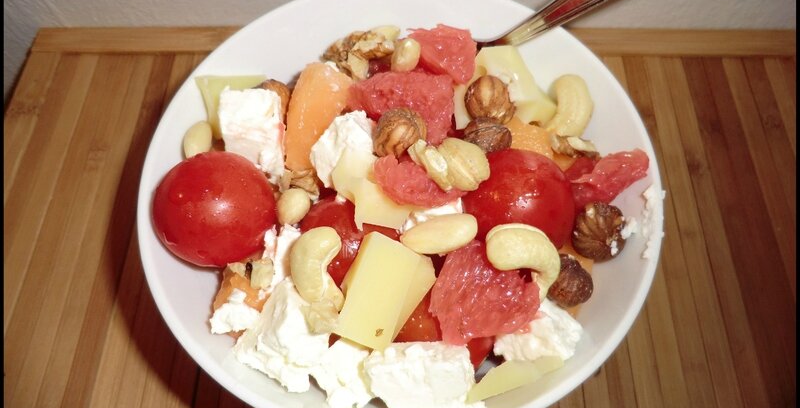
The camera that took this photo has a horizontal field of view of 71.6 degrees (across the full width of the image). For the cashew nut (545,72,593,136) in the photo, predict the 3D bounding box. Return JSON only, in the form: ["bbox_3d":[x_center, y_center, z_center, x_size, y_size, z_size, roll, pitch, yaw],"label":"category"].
[{"bbox_3d":[0.057,-0.033,0.184,0.013,0.011,0.020,14,95,6],"label":"cashew nut"}]

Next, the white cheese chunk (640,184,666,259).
[{"bbox_3d":[0.067,0.004,0.148,0.005,0.006,0.019,1,64,2],"label":"white cheese chunk"}]

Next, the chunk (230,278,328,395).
[{"bbox_3d":[-0.032,0.037,0.154,0.024,0.020,0.026,23,66,10],"label":"chunk"}]

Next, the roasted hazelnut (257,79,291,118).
[{"bbox_3d":[-0.046,-0.037,0.197,0.015,0.015,0.015,0,64,0],"label":"roasted hazelnut"}]

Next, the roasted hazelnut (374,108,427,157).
[{"bbox_3d":[0.000,-0.021,0.165,0.015,0.015,0.015,0,64,0],"label":"roasted hazelnut"}]

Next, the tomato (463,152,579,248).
[{"bbox_3d":[0.032,0.001,0.151,0.032,0.031,0.032,0,64,1],"label":"tomato"}]

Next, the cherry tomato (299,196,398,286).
[{"bbox_3d":[-0.014,0.012,0.153,0.029,0.029,0.029,0,64,1],"label":"cherry tomato"}]

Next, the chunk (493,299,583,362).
[{"bbox_3d":[0.039,0.037,0.161,0.025,0.014,0.019,-12,65,-6],"label":"chunk"}]

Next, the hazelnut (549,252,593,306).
[{"bbox_3d":[0.046,0.021,0.150,0.014,0.014,0.014,0,64,1],"label":"hazelnut"}]

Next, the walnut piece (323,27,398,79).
[{"bbox_3d":[-0.015,-0.056,0.207,0.026,0.013,0.018,-8,64,-4],"label":"walnut piece"}]

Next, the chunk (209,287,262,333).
[{"bbox_3d":[-0.045,0.030,0.151,0.013,0.008,0.011,0,64,1],"label":"chunk"}]

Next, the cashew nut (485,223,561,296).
[{"bbox_3d":[0.035,0.016,0.160,0.016,0.011,0.024,-40,70,-18],"label":"cashew nut"}]

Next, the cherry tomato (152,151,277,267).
[{"bbox_3d":[-0.051,0.001,0.153,0.033,0.032,0.033,0,64,1],"label":"cherry tomato"}]

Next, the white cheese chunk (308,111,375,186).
[{"bbox_3d":[-0.018,-0.017,0.169,0.018,0.016,0.018,-27,67,-13],"label":"white cheese chunk"}]

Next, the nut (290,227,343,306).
[{"bbox_3d":[-0.024,0.018,0.161,0.015,0.011,0.022,-7,64,-4],"label":"nut"}]

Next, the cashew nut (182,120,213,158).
[{"bbox_3d":[-0.061,-0.019,0.169,0.009,0.010,0.013,13,65,7],"label":"cashew nut"}]

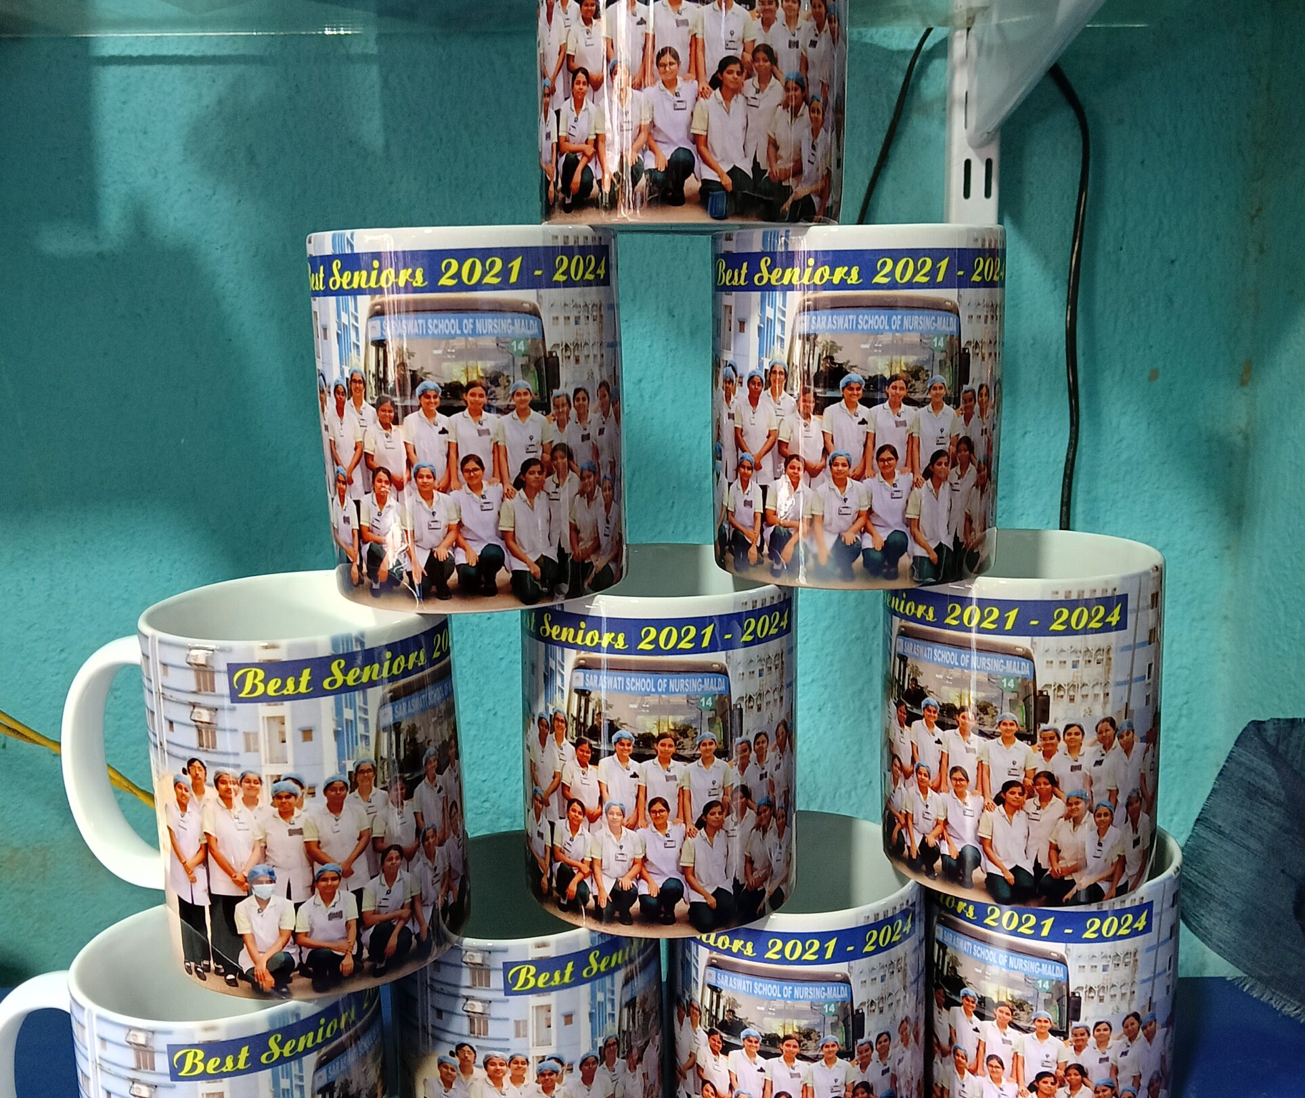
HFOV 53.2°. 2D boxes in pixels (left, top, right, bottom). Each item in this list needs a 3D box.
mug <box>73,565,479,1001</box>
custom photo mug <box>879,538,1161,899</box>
[{"bbox_3d":[-0.112,0.061,0.365,0.116,0.097,0.081,1,11,13],"label":"mug"},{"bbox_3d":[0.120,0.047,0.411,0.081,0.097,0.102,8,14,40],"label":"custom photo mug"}]

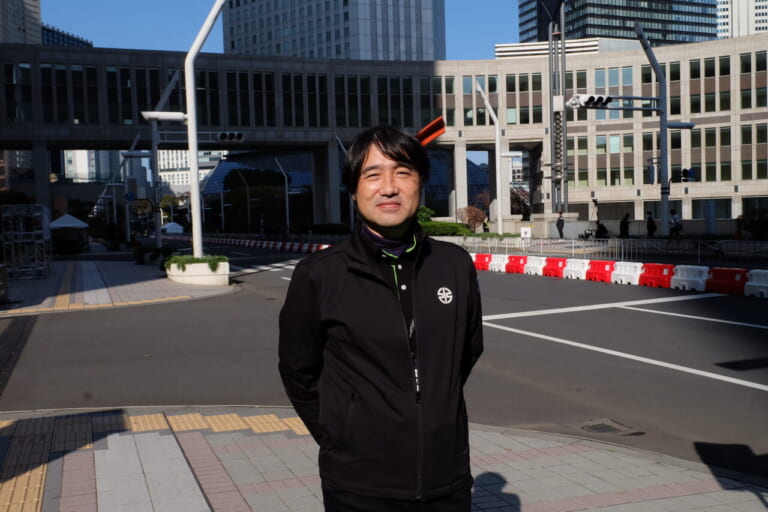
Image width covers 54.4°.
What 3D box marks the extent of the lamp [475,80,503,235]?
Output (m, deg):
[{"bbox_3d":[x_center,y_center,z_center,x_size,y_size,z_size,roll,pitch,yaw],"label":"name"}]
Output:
[{"bbox_3d":[5.711,-5.242,40.540,1.427,8.418,0.300,-3,3,-26],"label":"lamp"}]

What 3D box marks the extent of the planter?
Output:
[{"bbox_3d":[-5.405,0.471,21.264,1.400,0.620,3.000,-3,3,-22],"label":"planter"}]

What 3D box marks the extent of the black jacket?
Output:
[{"bbox_3d":[0.004,0.240,1.875,0.490,0.645,0.290,-3,3,-20],"label":"black jacket"}]

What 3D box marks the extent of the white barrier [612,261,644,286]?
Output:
[{"bbox_3d":[6.010,0.404,18.132,0.380,0.550,1.000,-3,3,-23],"label":"white barrier"}]

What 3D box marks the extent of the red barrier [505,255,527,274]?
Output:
[{"bbox_3d":[4.118,0.244,22.498,0.380,0.550,1.000,-3,3,-23],"label":"red barrier"}]

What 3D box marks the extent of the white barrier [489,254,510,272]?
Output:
[{"bbox_3d":[3.720,0.210,23.415,0.380,0.550,1.000,-3,3,-23],"label":"white barrier"}]

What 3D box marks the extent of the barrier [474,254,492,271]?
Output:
[{"bbox_3d":[3.392,0.194,24.781,0.400,0.510,1.000,-3,3,-23],"label":"barrier"}]

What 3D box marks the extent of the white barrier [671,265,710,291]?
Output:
[{"bbox_3d":[6.888,0.489,16.534,0.400,0.510,1.000,-3,3,-23],"label":"white barrier"}]

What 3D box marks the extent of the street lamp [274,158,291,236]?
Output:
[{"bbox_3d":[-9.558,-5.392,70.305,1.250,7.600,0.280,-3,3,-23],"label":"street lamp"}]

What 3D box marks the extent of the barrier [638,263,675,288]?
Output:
[{"bbox_3d":[6.500,0.456,17.451,0.400,0.510,1.000,-3,3,-23],"label":"barrier"}]

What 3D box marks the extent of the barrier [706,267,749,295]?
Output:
[{"bbox_3d":[7.184,0.503,15.423,0.380,0.550,1.000,-3,3,-23],"label":"barrier"}]

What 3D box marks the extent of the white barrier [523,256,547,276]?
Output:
[{"bbox_3d":[4.557,0.292,22.032,0.400,0.510,1.000,-3,3,-23],"label":"white barrier"}]

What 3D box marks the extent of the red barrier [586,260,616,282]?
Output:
[{"bbox_3d":[5.621,0.371,19.030,0.380,0.550,1.000,-3,3,-23],"label":"red barrier"}]

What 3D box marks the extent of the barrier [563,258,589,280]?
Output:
[{"bbox_3d":[5.334,0.358,20.200,0.400,0.510,1.000,-3,3,-23],"label":"barrier"}]

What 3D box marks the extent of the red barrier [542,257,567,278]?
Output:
[{"bbox_3d":[4.946,0.325,21.116,0.400,0.510,1.000,-3,3,-23],"label":"red barrier"}]

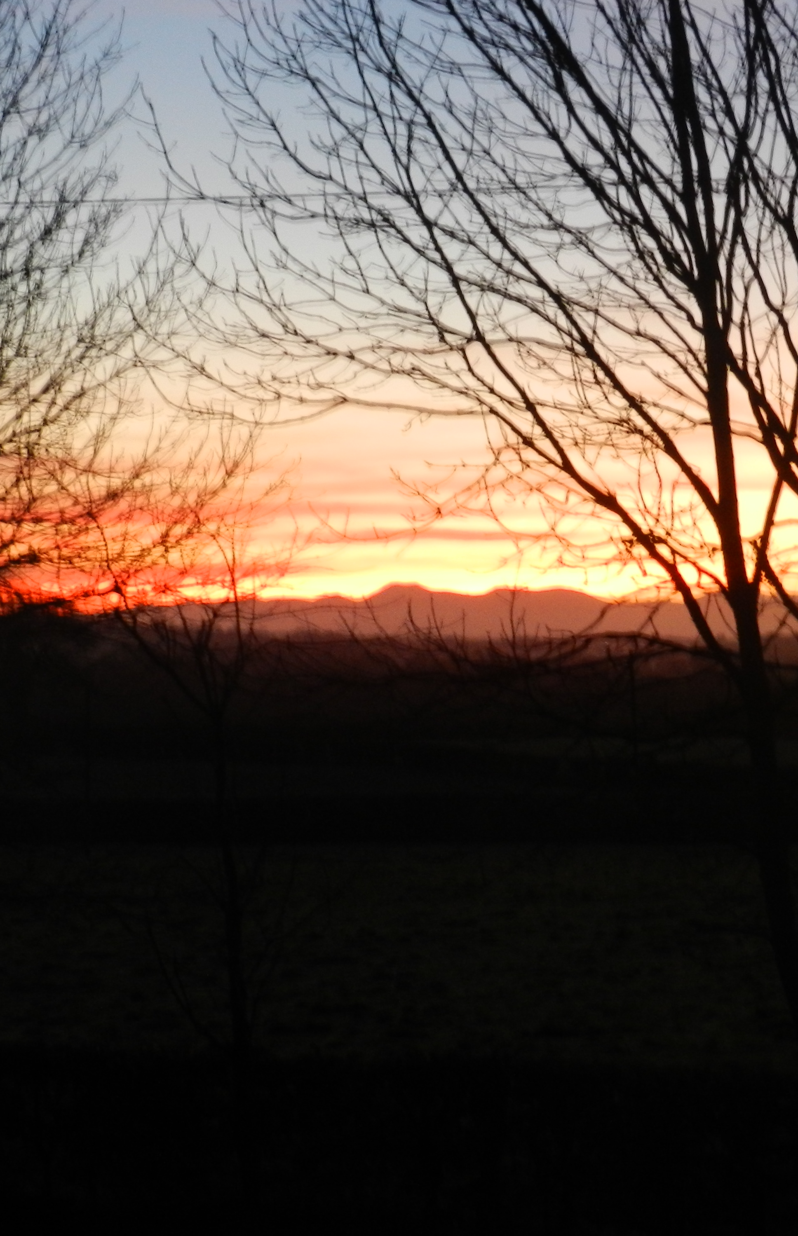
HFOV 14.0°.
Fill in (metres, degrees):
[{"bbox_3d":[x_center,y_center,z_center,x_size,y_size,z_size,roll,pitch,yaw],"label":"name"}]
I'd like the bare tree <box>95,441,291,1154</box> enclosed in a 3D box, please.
[{"bbox_3d":[-1.750,1.619,27.500,1.673,6.179,1.623,0,0,0],"label":"bare tree"}]

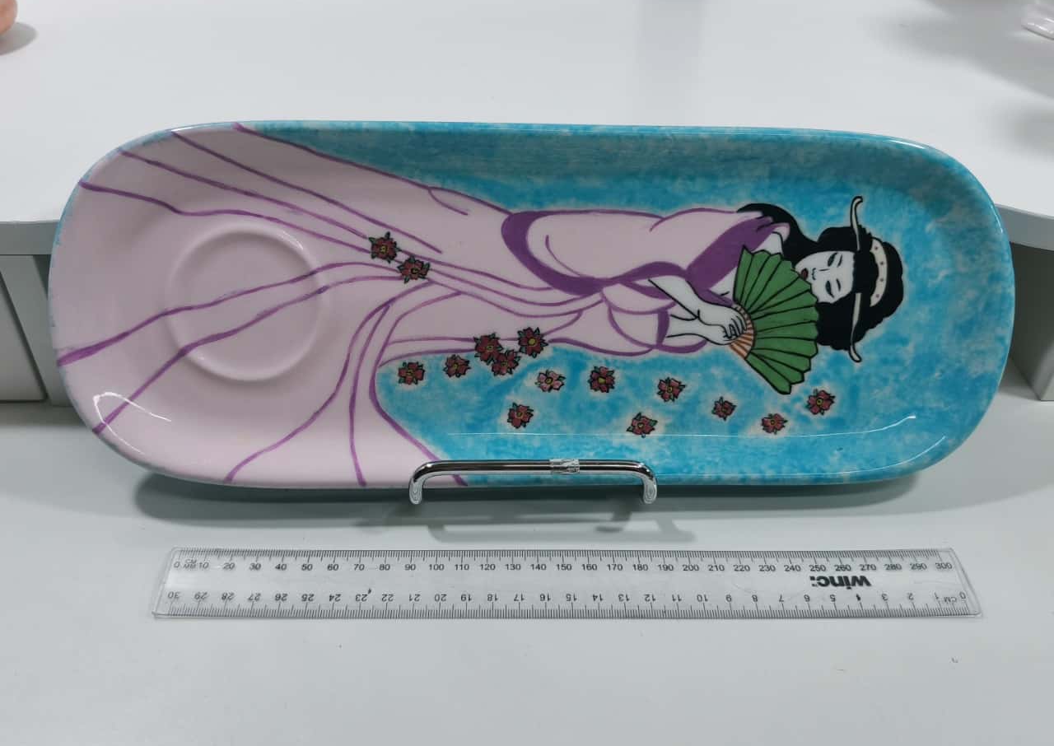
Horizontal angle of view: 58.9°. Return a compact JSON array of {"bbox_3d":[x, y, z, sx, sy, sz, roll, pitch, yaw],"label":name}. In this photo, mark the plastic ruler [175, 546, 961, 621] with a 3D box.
[{"bbox_3d":[0.014,0.081,0.360,0.310,0.003,0.030,0,45,0],"label":"plastic ruler"}]

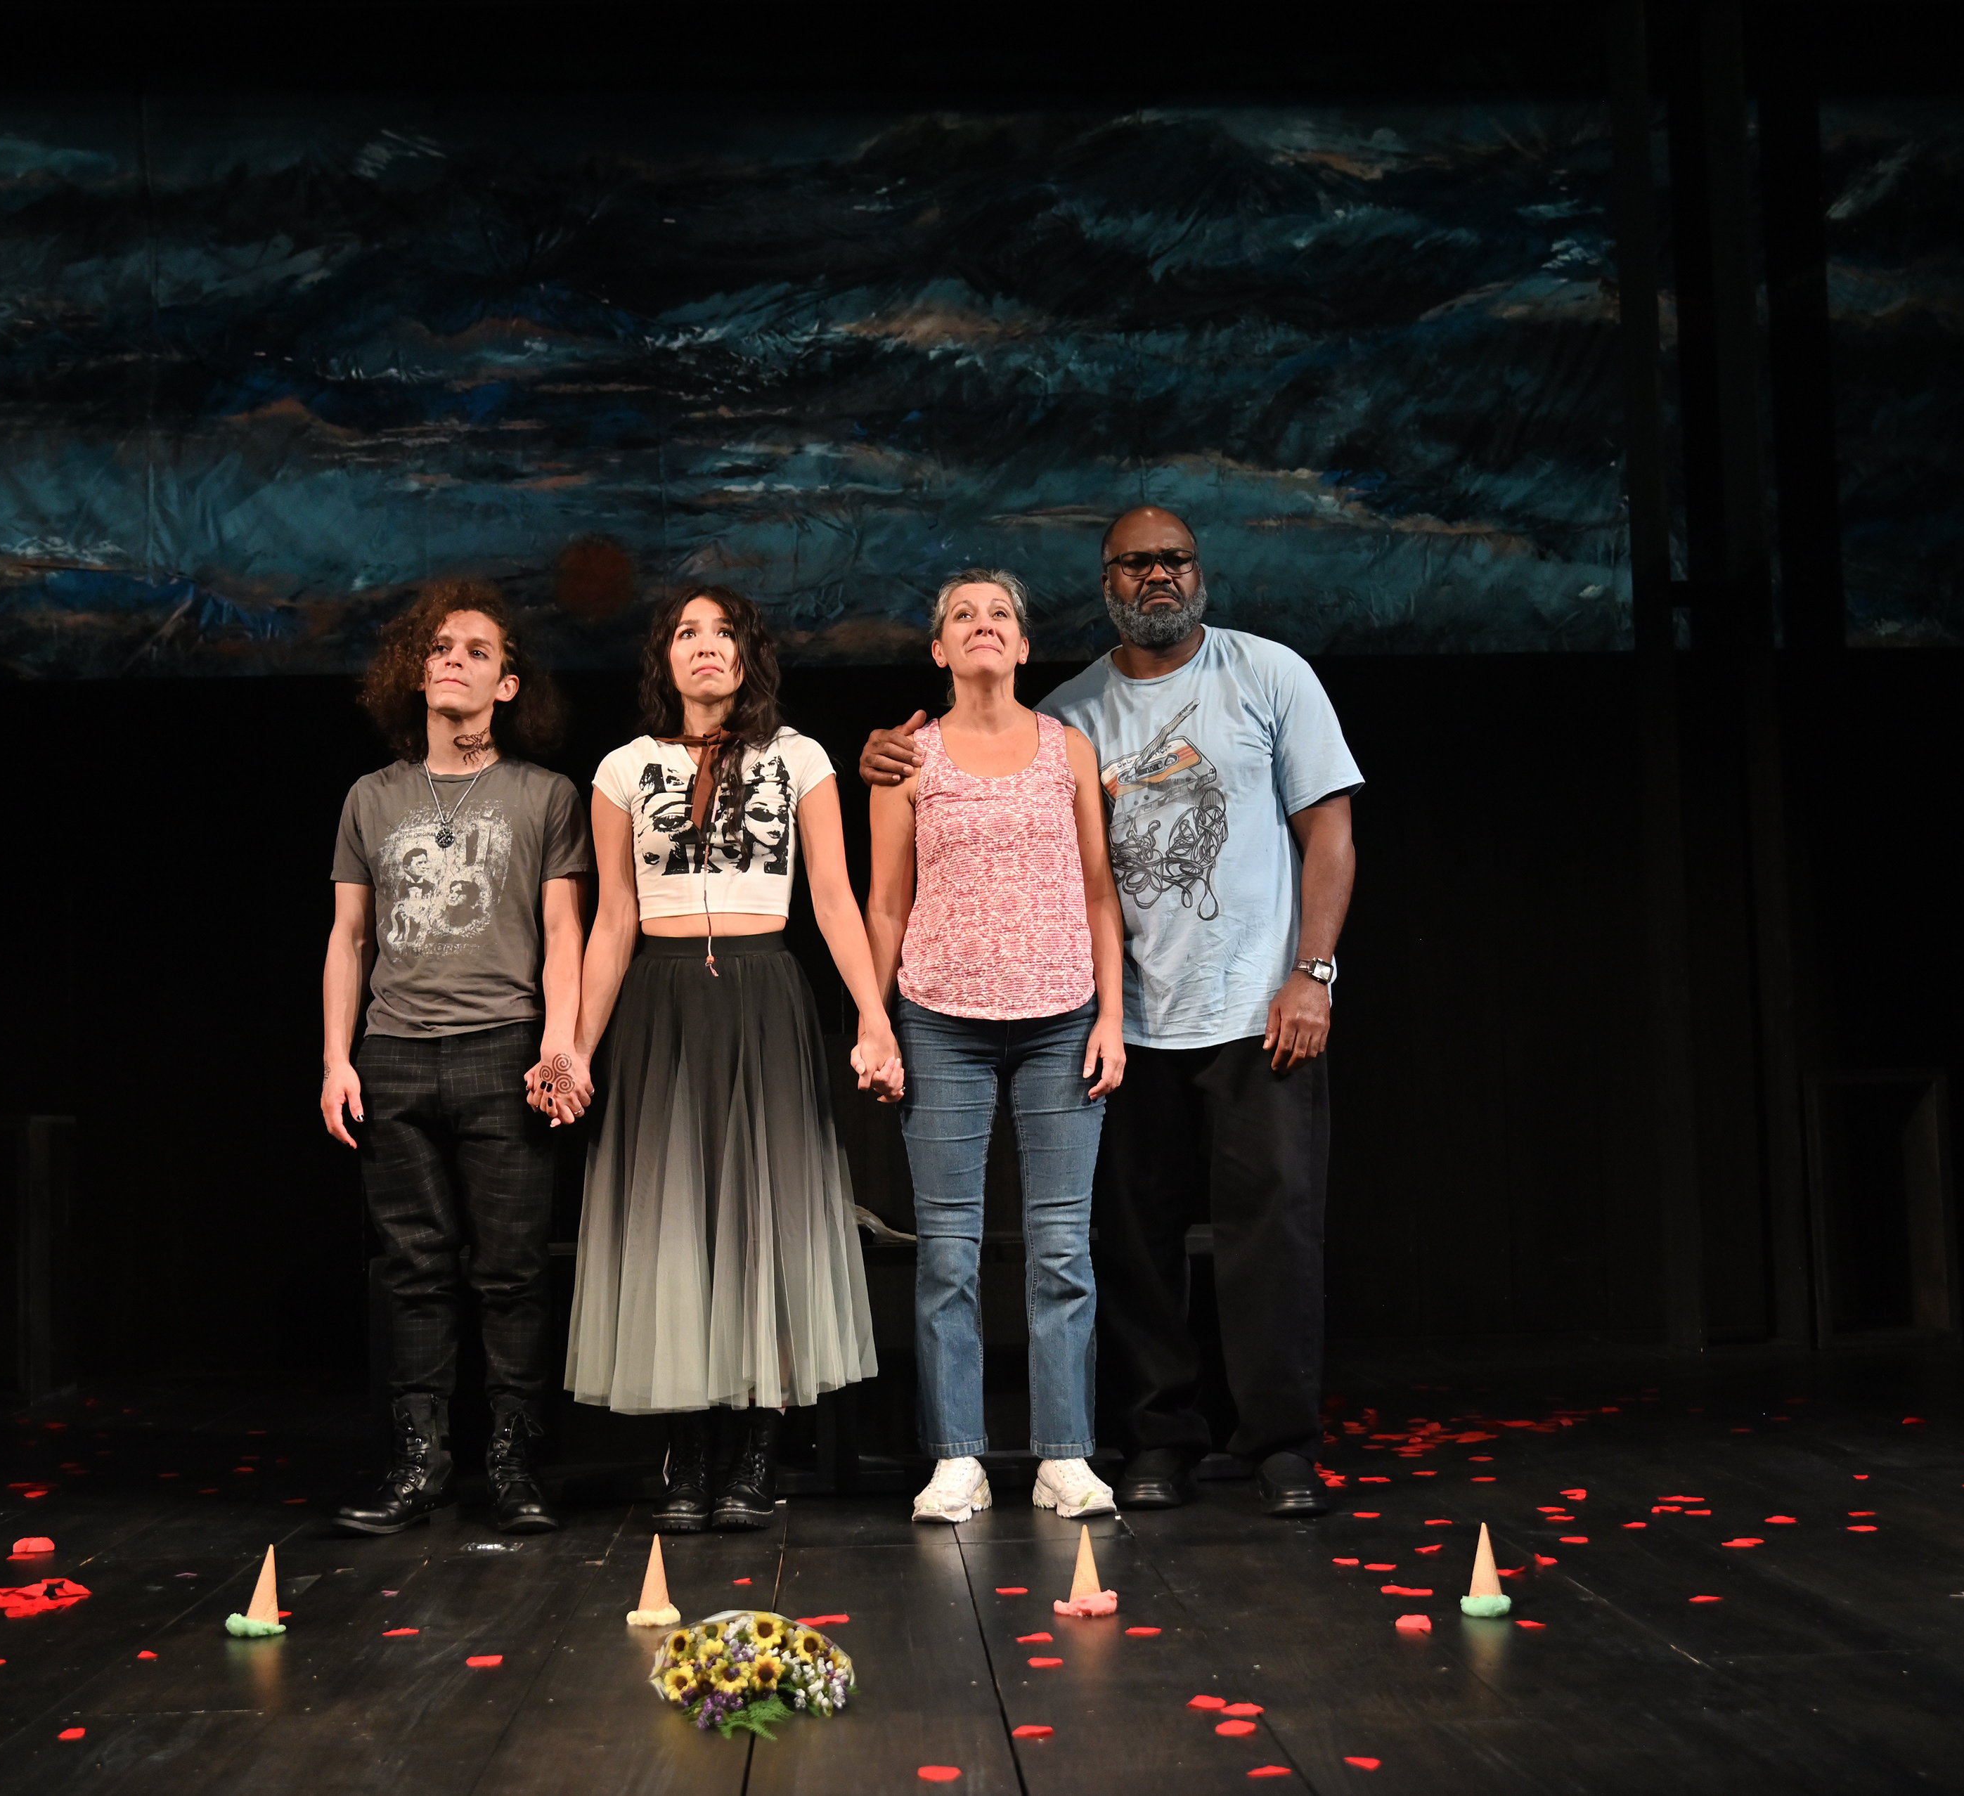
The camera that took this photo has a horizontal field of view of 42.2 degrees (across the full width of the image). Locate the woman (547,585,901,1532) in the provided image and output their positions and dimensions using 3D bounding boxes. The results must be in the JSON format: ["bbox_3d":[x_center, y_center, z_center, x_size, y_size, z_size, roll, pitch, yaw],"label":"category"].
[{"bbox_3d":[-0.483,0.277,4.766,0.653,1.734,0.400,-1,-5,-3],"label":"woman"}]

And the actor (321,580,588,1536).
[{"bbox_3d":[-0.980,0.268,4.746,0.503,1.746,0.360,-1,-5,-3],"label":"actor"}]

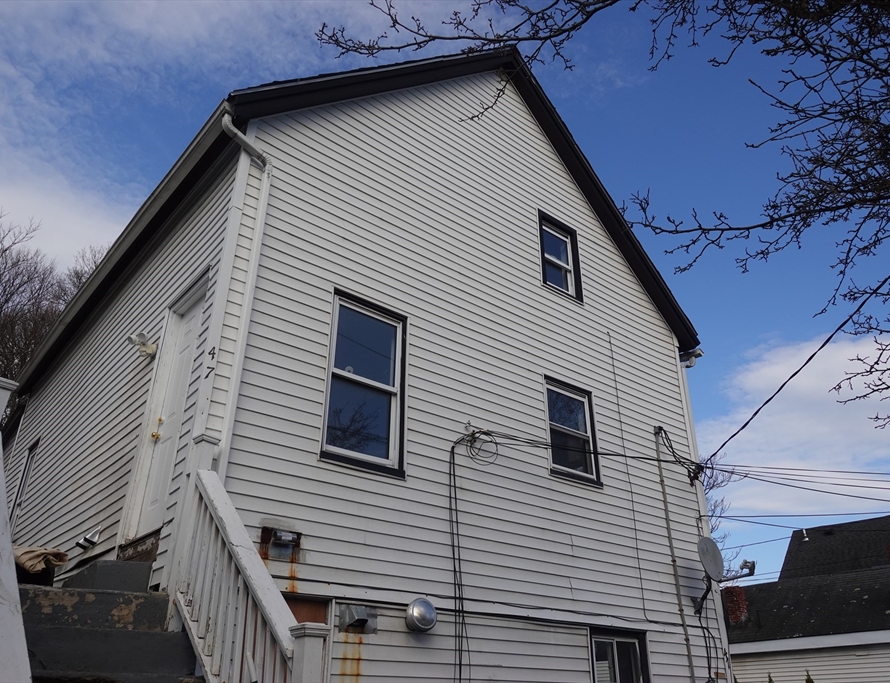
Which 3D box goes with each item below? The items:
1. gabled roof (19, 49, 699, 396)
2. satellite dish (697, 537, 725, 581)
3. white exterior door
[{"bbox_3d":[-1.569,-1.016,10.710,6.850,3.460,7.500,22,-35,-35],"label":"gabled roof"},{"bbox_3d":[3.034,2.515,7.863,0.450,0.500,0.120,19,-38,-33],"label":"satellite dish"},{"bbox_3d":[-2.091,0.535,5.438,0.060,2.030,0.810,21,-34,-35],"label":"white exterior door"}]

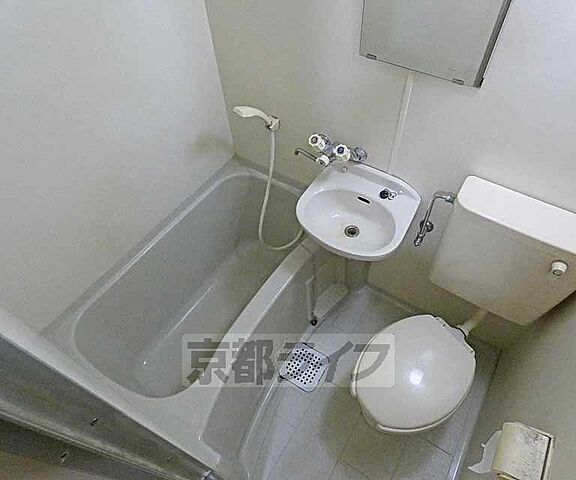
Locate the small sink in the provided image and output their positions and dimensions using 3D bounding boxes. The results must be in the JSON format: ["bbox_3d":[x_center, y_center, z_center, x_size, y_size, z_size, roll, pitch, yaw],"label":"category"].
[{"bbox_3d":[0.239,-0.080,1.276,0.389,0.170,0.400,26,59,20],"label":"small sink"}]

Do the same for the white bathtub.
[{"bbox_3d":[-0.208,0.244,1.419,0.690,0.507,1.000,25,56,20],"label":"white bathtub"}]

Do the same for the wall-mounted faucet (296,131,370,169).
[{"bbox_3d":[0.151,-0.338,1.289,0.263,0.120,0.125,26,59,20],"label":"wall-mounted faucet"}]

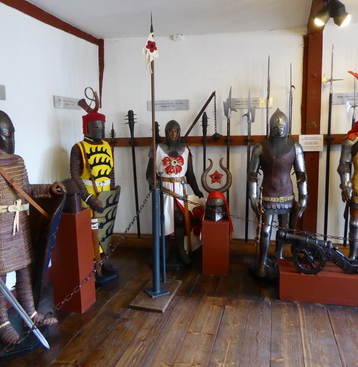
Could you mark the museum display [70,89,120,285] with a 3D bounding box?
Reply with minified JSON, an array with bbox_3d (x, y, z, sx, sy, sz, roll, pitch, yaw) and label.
[{"bbox_3d":[-0.901,0.132,3.773,0.560,1.832,0.460,-8,11,-40],"label":"museum display"}]

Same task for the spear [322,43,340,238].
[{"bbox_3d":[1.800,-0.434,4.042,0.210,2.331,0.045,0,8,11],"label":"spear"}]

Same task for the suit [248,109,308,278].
[{"bbox_3d":[1.062,0.093,3.776,0.620,1.810,0.450,1,8,11],"label":"suit"}]

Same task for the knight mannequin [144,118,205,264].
[{"bbox_3d":[-0.034,0.132,3.988,0.620,1.729,0.450,-2,8,-6],"label":"knight mannequin"}]

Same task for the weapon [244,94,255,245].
[{"bbox_3d":[0.869,-0.194,4.255,0.145,1.923,0.045,1,9,11],"label":"weapon"}]

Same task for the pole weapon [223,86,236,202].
[{"bbox_3d":[0.626,-0.217,4.298,0.180,1.947,0.045,2,9,11],"label":"pole weapon"}]

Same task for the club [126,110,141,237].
[{"bbox_3d":[-0.601,-0.107,4.652,0.150,1.752,0.150,-1,8,15],"label":"club"}]

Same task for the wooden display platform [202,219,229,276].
[{"bbox_3d":[0.437,0.714,3.924,0.284,0.600,0.280,1,8,11],"label":"wooden display platform"}]

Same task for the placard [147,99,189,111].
[{"bbox_3d":[-0.144,-1.028,4.490,0.575,0.131,0.015,1,9,15],"label":"placard"}]

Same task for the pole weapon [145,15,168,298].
[{"bbox_3d":[-0.230,-0.222,3.269,0.170,2.660,0.150,2,9,15],"label":"pole weapon"}]

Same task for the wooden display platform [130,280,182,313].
[{"bbox_3d":[-0.214,1.114,3.413,0.323,0.025,0.598,1,9,15],"label":"wooden display platform"}]

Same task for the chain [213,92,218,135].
[{"bbox_3d":[0.450,-0.852,4.175,0.030,0.519,0.030,1,8,11],"label":"chain"}]

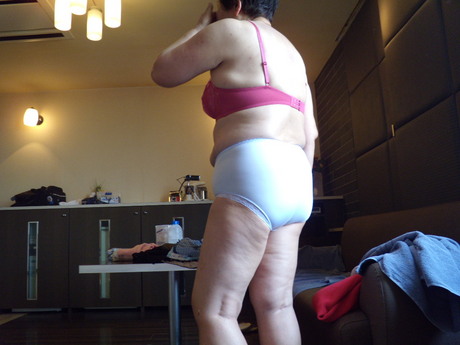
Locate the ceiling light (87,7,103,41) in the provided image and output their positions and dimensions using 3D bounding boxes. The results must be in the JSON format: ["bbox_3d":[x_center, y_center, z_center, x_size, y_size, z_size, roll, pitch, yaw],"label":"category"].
[{"bbox_3d":[-0.820,-0.900,2.259,0.088,0.172,0.088,-2,-9,-1],"label":"ceiling light"}]

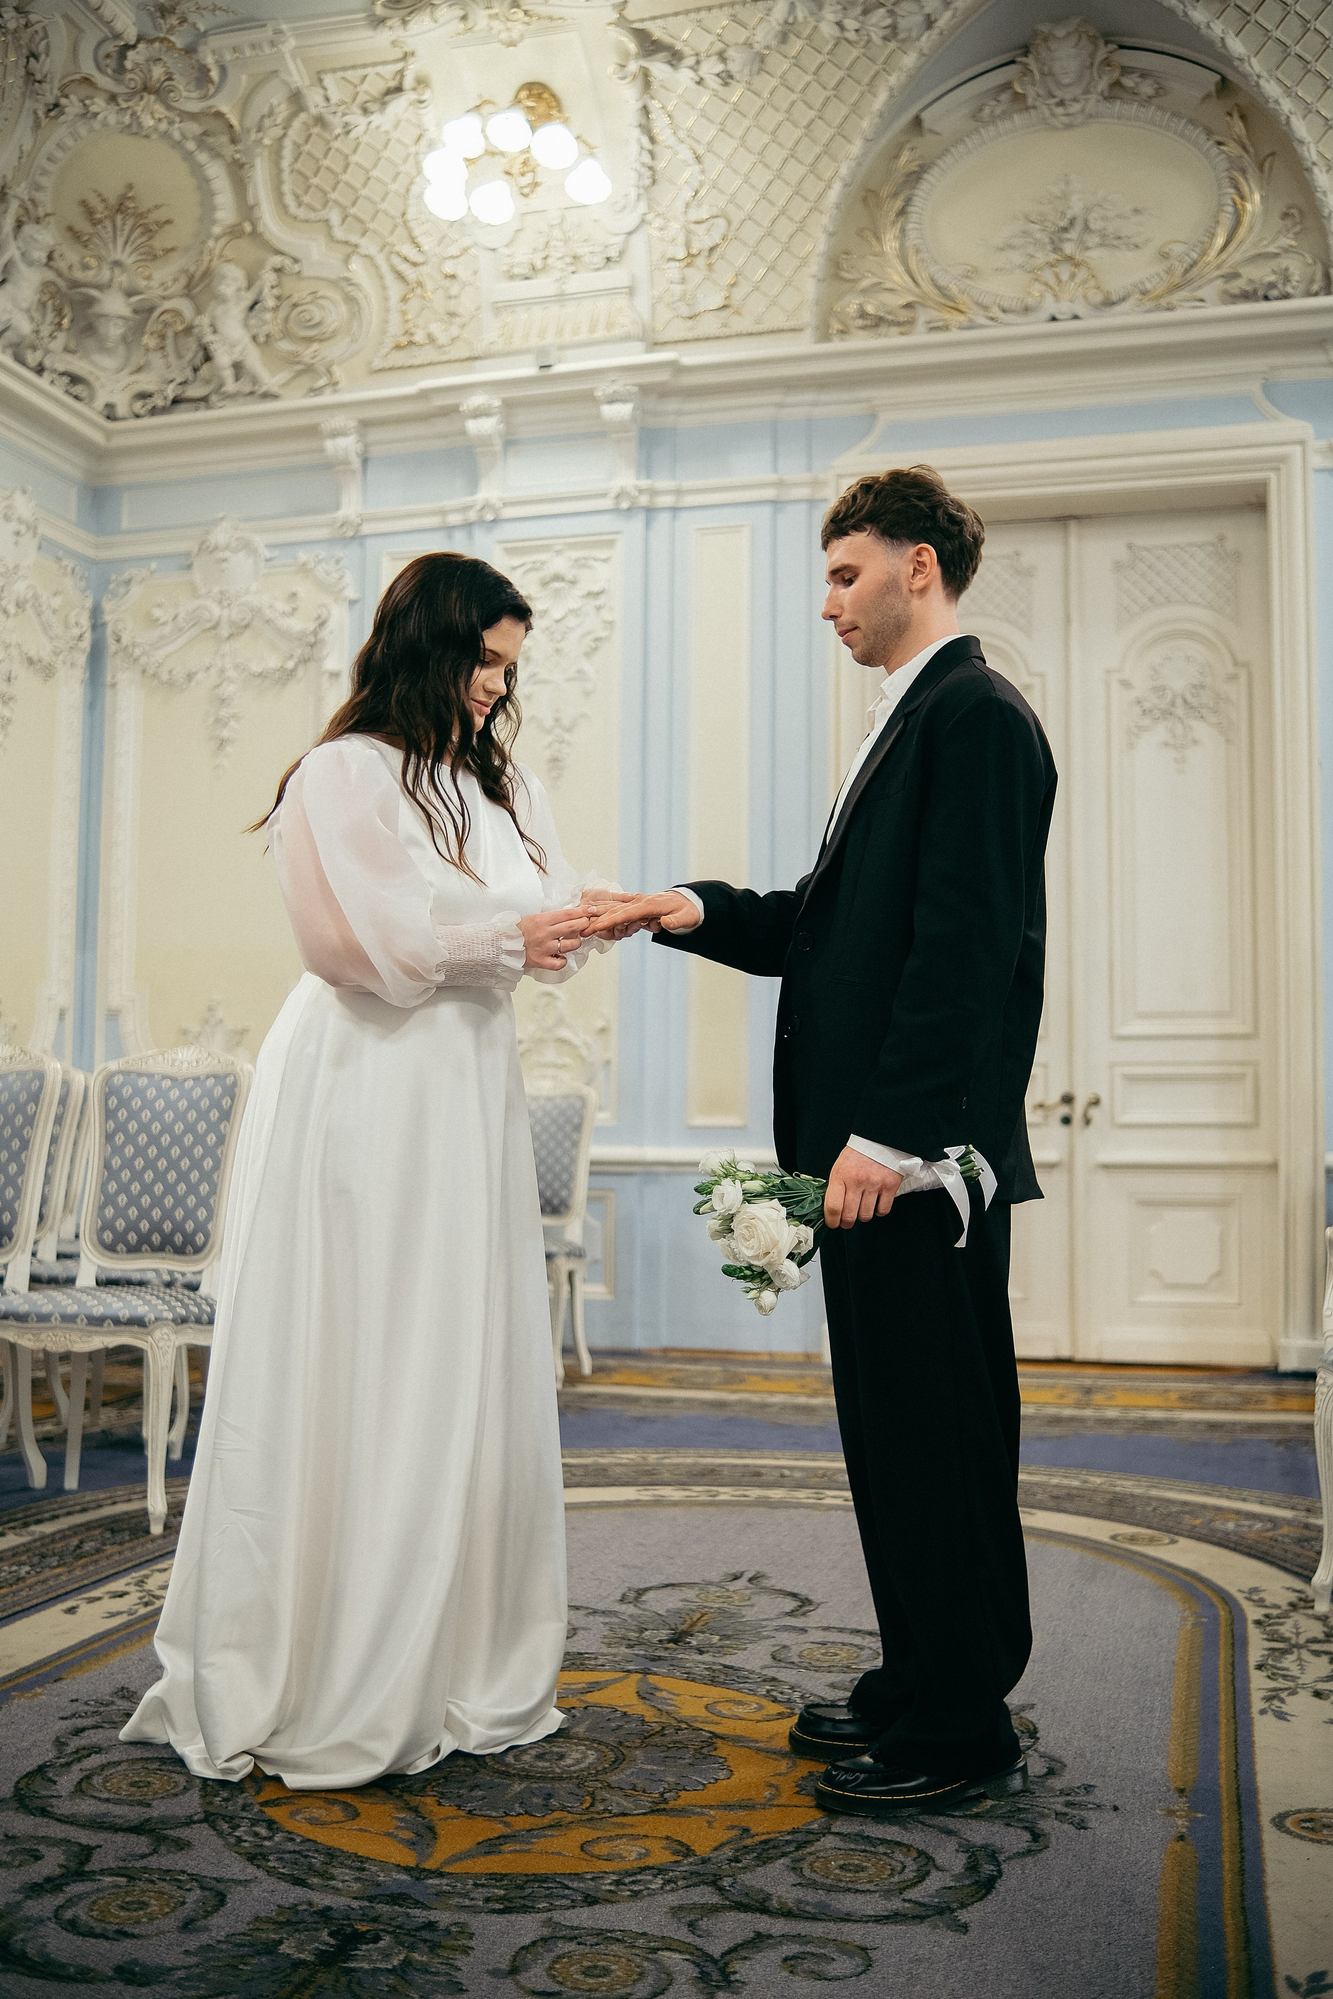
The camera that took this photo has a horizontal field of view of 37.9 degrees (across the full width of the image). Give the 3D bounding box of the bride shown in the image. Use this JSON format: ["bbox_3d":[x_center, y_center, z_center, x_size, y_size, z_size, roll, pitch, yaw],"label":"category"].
[{"bbox_3d":[-0.422,0.192,2.823,0.650,1.710,0.600,-3,-5,38],"label":"bride"}]

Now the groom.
[{"bbox_3d":[0.212,0.147,2.707,0.670,1.795,0.530,1,-4,-10],"label":"groom"}]

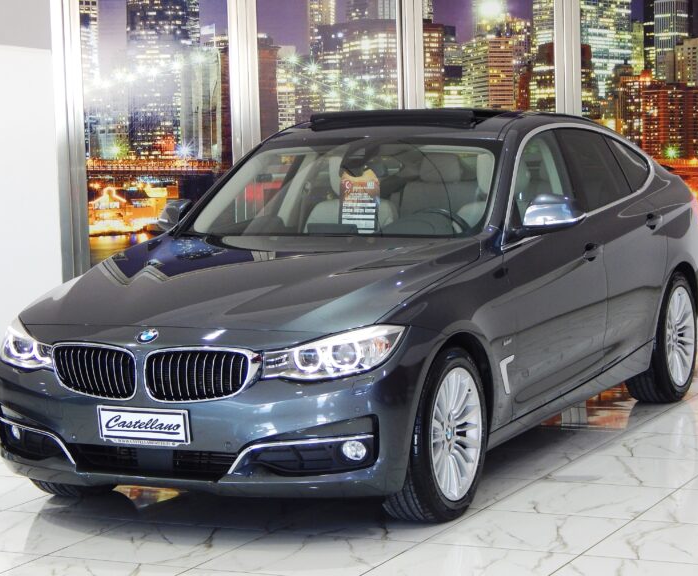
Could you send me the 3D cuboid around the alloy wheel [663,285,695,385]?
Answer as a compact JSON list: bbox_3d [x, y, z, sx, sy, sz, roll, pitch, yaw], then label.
[{"bbox_3d":[1.571,0.242,10.361,0.200,0.494,0.494,1,6,25],"label":"alloy wheel"}]

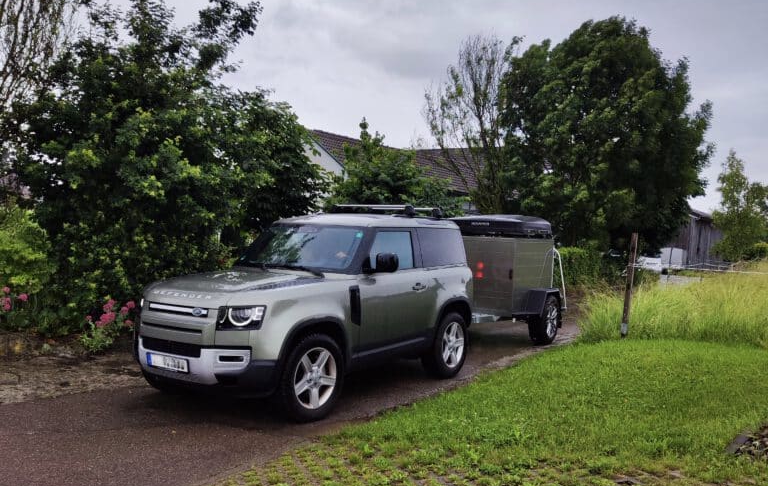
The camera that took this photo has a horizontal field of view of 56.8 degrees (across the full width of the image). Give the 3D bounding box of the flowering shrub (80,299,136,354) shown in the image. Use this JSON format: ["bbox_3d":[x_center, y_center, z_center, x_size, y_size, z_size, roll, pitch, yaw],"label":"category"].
[{"bbox_3d":[-3.415,1.023,8.800,0.700,0.720,0.650,2,1,-21],"label":"flowering shrub"}]

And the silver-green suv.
[{"bbox_3d":[-0.605,0.582,7.868,2.030,1.950,4.450,3,1,33],"label":"silver-green suv"}]

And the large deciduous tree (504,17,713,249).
[{"bbox_3d":[8.247,-3.297,26.082,7.620,9.860,7.240,3,1,17],"label":"large deciduous tree"}]

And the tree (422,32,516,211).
[{"bbox_3d":[2.750,-2.490,22.066,3.100,7.890,2.940,3,1,7],"label":"tree"}]

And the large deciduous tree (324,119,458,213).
[{"bbox_3d":[0.136,-0.814,17.537,3.200,4.470,3.040,3,1,0],"label":"large deciduous tree"}]

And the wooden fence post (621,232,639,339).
[{"bbox_3d":[4.237,0.732,12.229,0.110,1.830,0.110,5,0,19],"label":"wooden fence post"}]

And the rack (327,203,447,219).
[{"bbox_3d":[0.013,-0.386,8.731,1.240,0.150,0.800,3,1,33],"label":"rack"}]

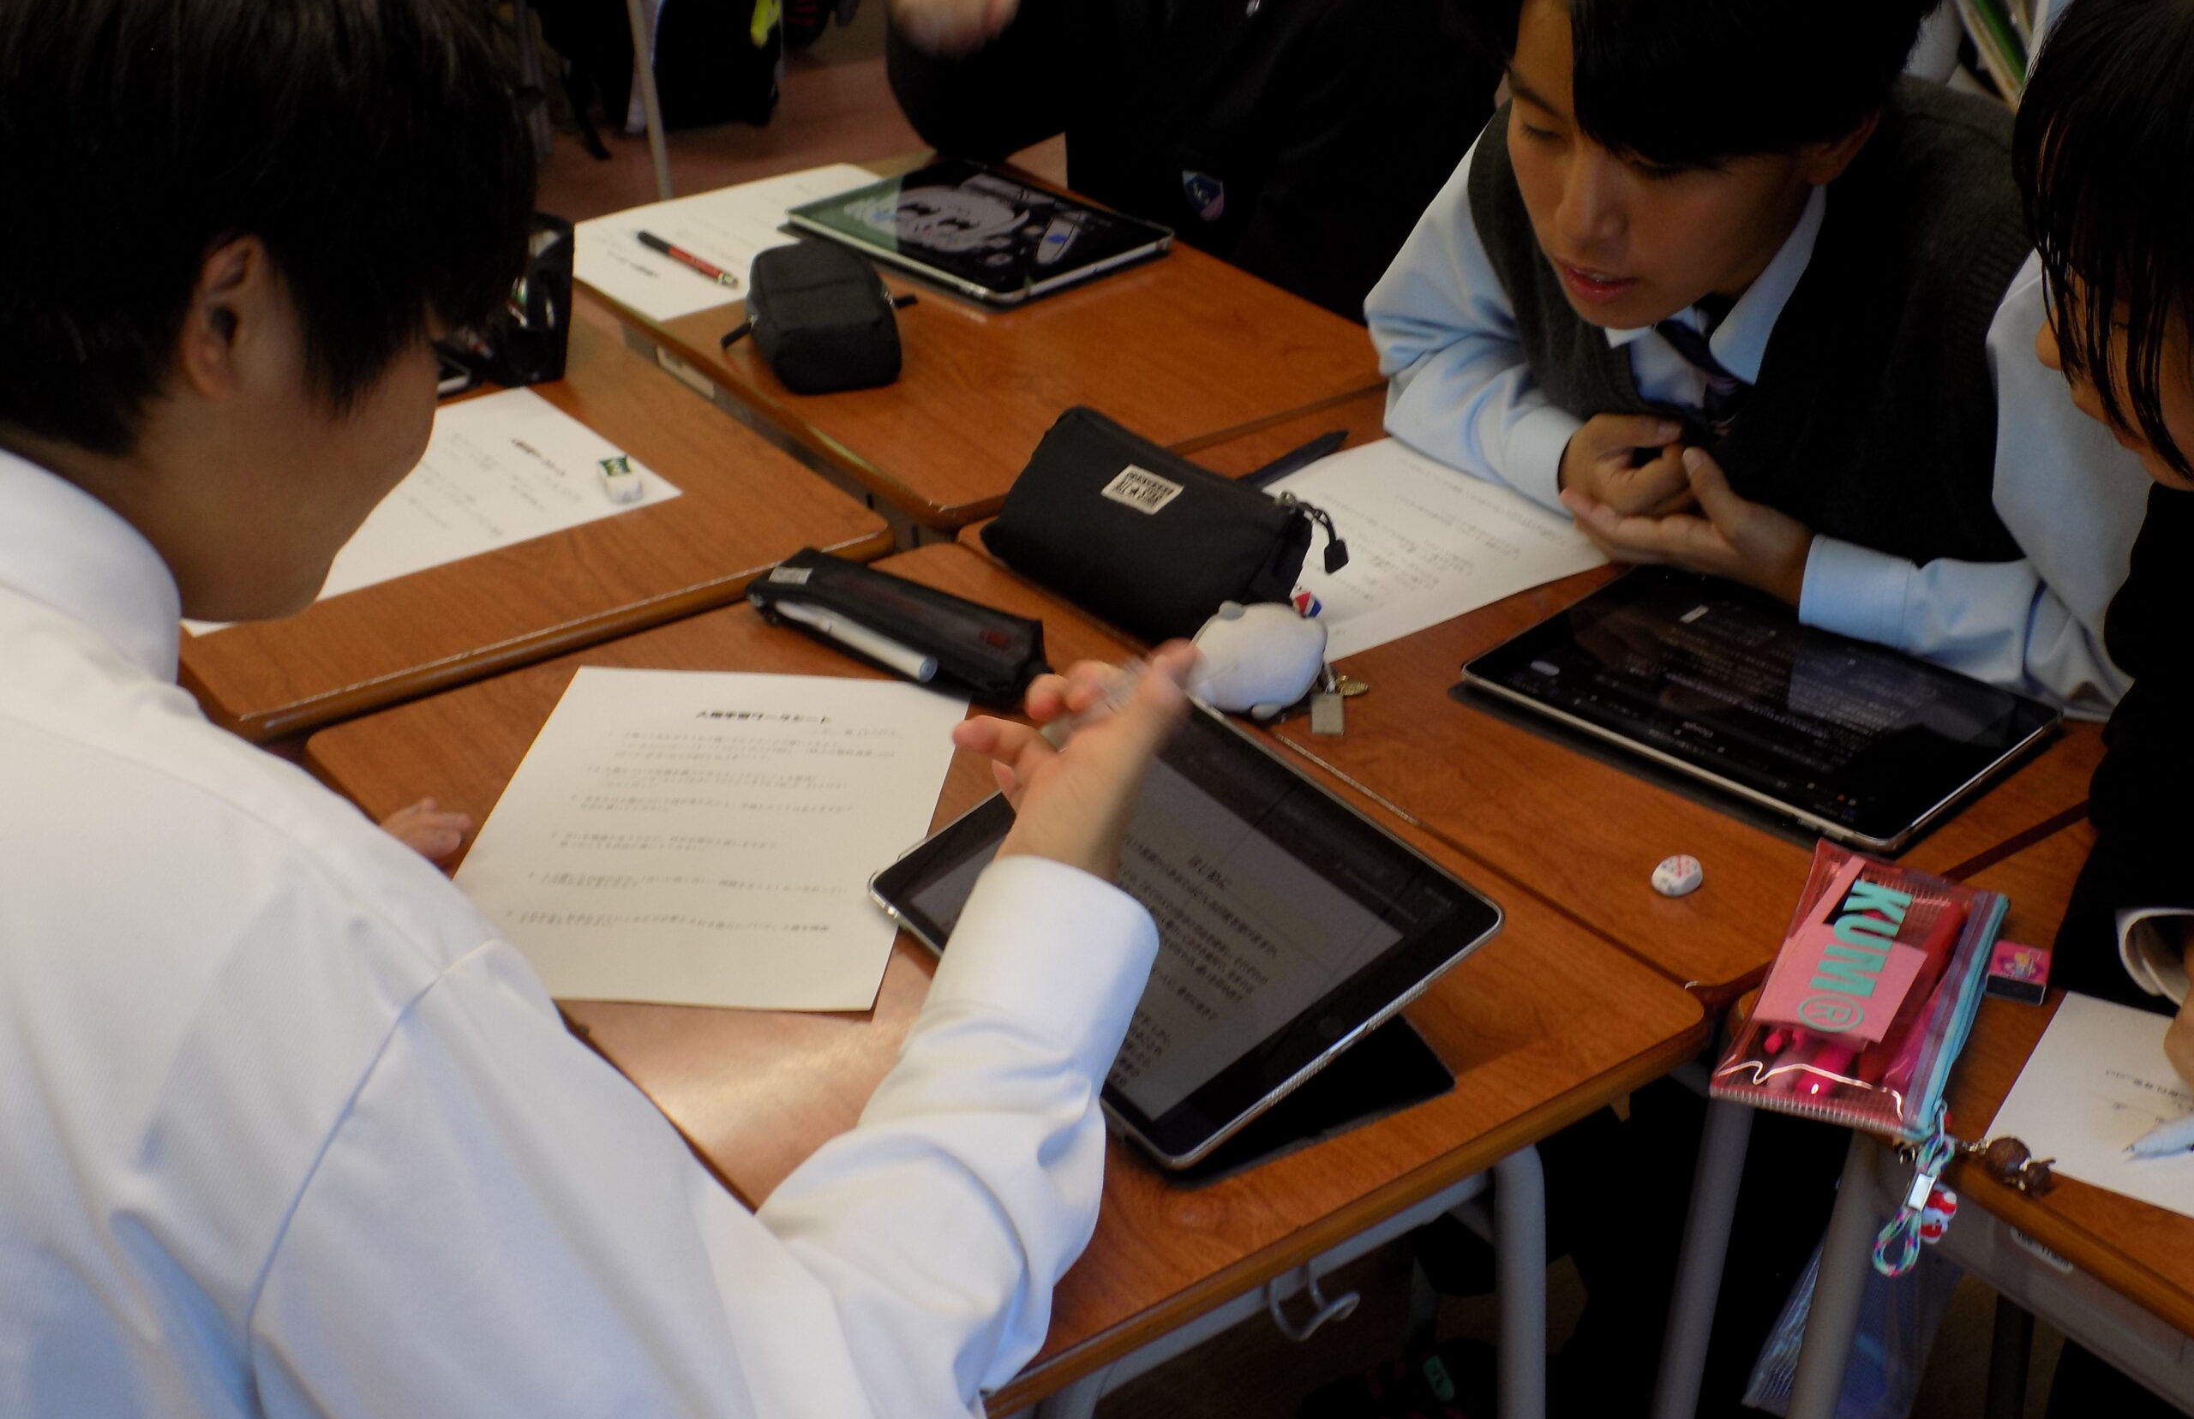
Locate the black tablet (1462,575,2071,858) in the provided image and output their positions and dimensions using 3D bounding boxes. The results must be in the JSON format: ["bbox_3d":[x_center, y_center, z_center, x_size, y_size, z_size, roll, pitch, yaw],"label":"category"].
[{"bbox_3d":[0.339,-0.006,1.339,0.252,0.010,0.176,25,38,38],"label":"black tablet"}]

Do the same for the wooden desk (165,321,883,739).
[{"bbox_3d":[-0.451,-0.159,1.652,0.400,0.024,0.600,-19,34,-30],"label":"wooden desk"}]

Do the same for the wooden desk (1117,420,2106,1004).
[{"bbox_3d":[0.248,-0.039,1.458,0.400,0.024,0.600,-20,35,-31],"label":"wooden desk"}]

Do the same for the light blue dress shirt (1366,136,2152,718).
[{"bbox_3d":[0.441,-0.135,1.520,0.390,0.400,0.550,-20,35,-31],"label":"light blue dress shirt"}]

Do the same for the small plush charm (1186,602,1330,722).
[{"bbox_3d":[0.085,-0.028,1.362,0.064,0.045,0.055,4,30,8],"label":"small plush charm"}]

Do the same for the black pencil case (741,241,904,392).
[{"bbox_3d":[-0.186,-0.270,1.766,0.078,0.051,0.150,-9,30,-14],"label":"black pencil case"}]

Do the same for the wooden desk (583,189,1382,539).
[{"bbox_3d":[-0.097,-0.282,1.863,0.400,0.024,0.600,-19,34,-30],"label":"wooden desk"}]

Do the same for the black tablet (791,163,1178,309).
[{"bbox_3d":[-0.088,-0.365,1.971,0.176,0.010,0.252,-26,38,-38],"label":"black tablet"}]

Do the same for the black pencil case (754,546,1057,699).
[{"bbox_3d":[-0.106,-0.045,1.405,0.190,0.032,0.046,20,35,32],"label":"black pencil case"}]

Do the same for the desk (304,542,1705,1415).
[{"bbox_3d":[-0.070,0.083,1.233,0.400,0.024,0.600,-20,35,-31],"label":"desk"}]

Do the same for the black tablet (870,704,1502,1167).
[{"bbox_3d":[0.034,0.087,1.139,0.176,0.010,0.252,-34,39,-17],"label":"black tablet"}]

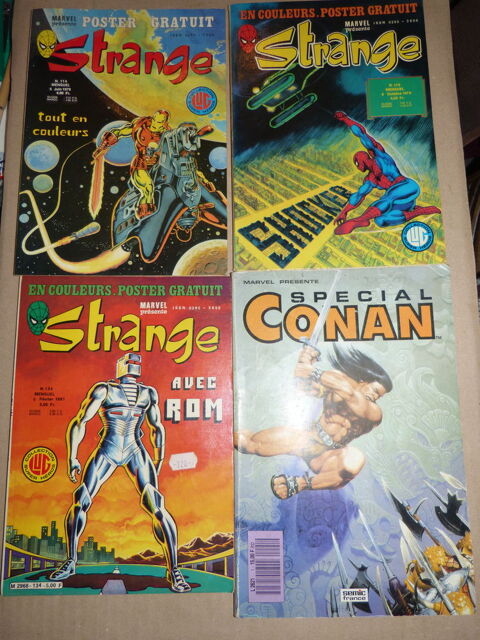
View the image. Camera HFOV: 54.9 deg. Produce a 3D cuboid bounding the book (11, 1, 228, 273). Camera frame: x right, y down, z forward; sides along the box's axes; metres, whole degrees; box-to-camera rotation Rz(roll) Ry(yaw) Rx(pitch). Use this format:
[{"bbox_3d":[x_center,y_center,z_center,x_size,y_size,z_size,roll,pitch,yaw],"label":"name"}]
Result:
[{"bbox_3d":[-0.100,-0.162,0.412,0.180,0.006,0.253,0,82,0],"label":"book"}]

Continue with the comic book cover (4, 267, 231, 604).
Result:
[{"bbox_3d":[-0.095,0.088,0.378,0.180,0.006,0.253,0,82,0],"label":"comic book cover"}]

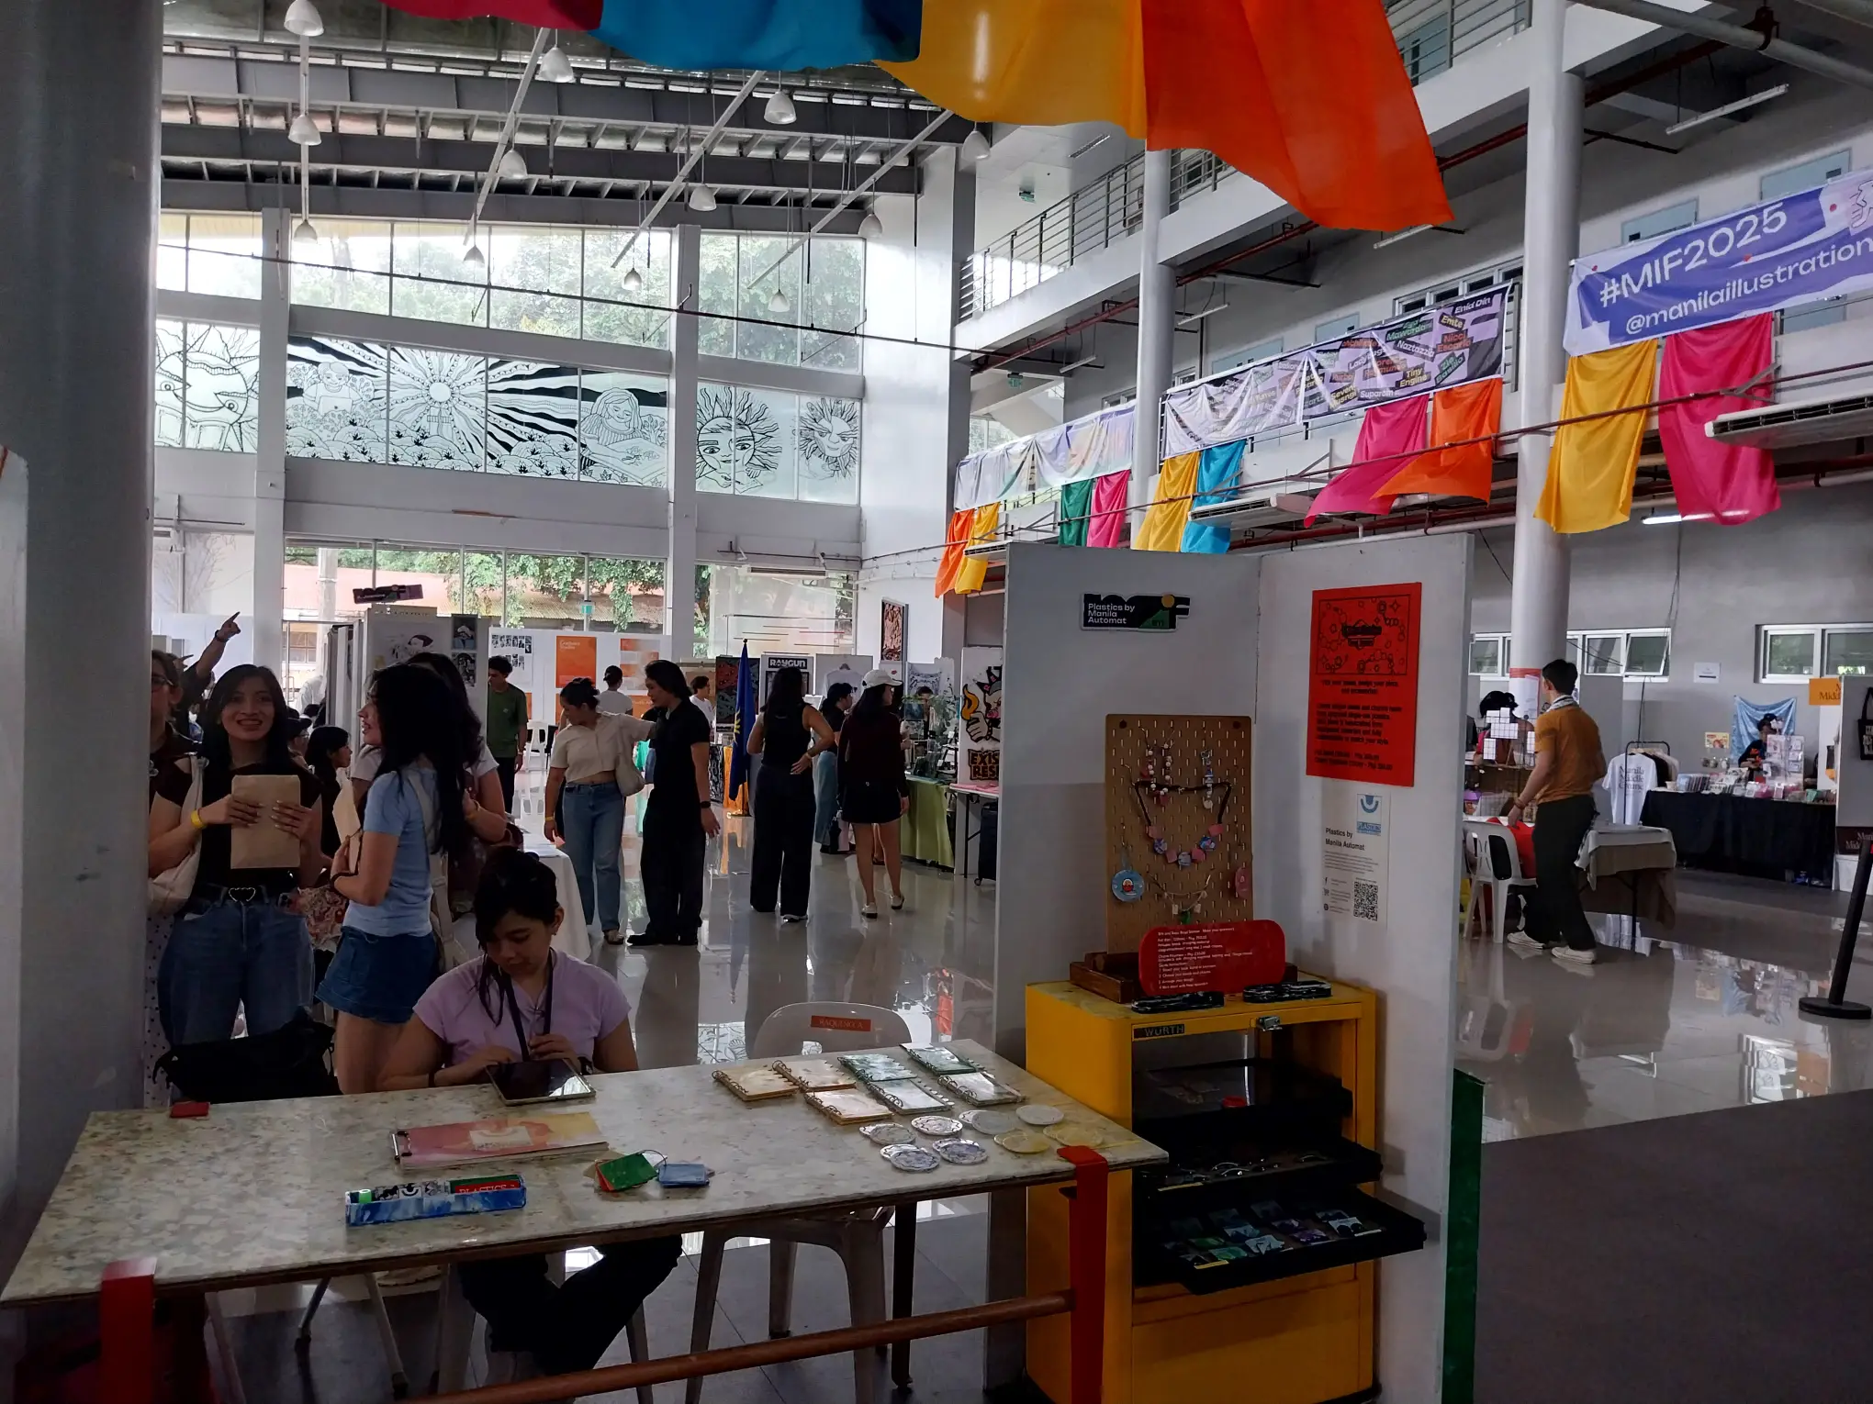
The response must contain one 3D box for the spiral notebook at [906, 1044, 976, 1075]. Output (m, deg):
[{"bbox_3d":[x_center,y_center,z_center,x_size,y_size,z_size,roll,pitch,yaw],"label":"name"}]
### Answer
[{"bbox_3d":[0.002,0.793,3.110,0.110,0.014,0.200,1,1,-24],"label":"spiral notebook"}]

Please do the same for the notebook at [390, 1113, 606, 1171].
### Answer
[{"bbox_3d":[-0.781,0.782,2.513,0.340,0.016,0.170,1,1,-24],"label":"notebook"}]

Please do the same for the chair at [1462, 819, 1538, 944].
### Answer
[{"bbox_3d":[3.630,1.150,9.190,0.470,0.760,0.430,1,1,-34],"label":"chair"}]

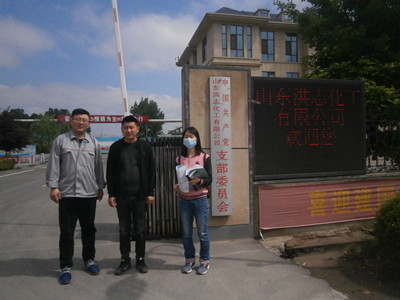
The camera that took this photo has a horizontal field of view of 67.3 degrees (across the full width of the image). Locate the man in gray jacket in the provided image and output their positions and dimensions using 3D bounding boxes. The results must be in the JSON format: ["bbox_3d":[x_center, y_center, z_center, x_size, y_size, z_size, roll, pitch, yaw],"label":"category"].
[{"bbox_3d":[-1.298,0.460,3.187,0.600,1.780,0.420,-1,1,-14],"label":"man in gray jacket"}]

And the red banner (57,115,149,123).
[{"bbox_3d":[-8.396,-2.700,26.000,7.600,0.670,0.060,-1,1,-13],"label":"red banner"}]

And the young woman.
[{"bbox_3d":[-0.072,0.542,3.313,0.430,1.575,0.360,-1,1,9],"label":"young woman"}]

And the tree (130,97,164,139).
[{"bbox_3d":[-6.680,-2.771,37.945,4.300,7.000,4.200,-1,1,-13],"label":"tree"}]

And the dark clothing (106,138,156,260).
[{"bbox_3d":[-0.751,0.554,3.341,0.530,1.330,0.290,-1,1,-7],"label":"dark clothing"}]

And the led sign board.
[{"bbox_3d":[1.749,-0.339,4.788,1.960,1.540,0.150,-1,1,-13],"label":"led sign board"}]

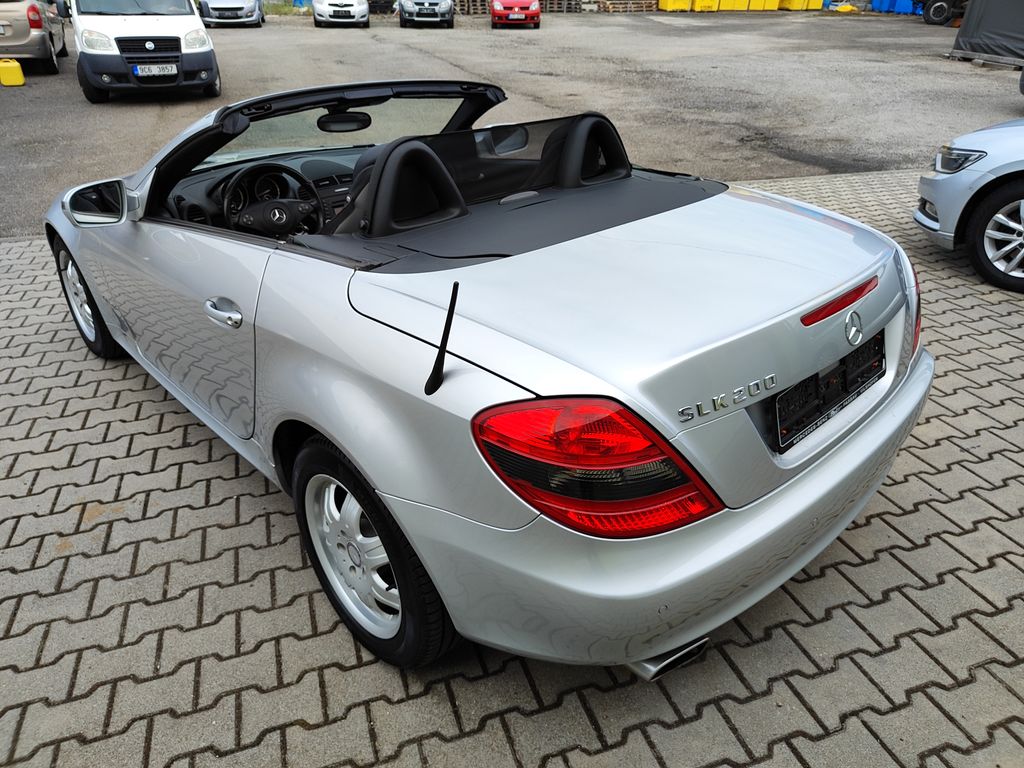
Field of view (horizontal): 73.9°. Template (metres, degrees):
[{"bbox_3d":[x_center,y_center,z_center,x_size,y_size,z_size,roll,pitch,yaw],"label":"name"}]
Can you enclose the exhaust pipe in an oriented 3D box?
[{"bbox_3d":[0.347,0.589,1.516,0.170,0.075,0.130,-23,36,-37],"label":"exhaust pipe"}]

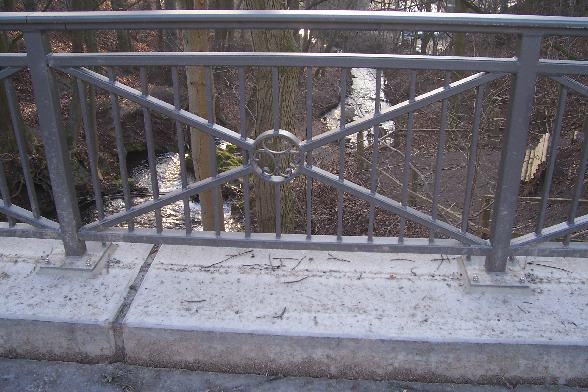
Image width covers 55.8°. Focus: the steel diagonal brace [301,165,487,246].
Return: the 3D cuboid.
[{"bbox_3d":[0.453,0.047,2.457,0.896,0.031,0.049,23,24,-4],"label":"steel diagonal brace"}]

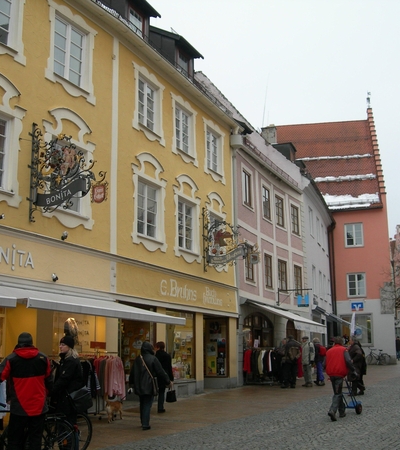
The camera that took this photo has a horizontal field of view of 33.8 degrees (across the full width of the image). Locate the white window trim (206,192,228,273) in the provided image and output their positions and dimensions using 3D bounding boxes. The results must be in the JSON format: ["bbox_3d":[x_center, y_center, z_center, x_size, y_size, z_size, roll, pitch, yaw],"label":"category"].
[{"bbox_3d":[0.625,0.256,23.004,0.180,2.680,1.720,-6,-13,25],"label":"white window trim"}]

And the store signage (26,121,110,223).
[{"bbox_3d":[-3.030,-1.372,15.125,2.200,2.420,0.350,-7,-14,27],"label":"store signage"}]

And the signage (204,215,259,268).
[{"bbox_3d":[1.017,0.410,21.598,1.920,2.100,0.250,-6,-13,25],"label":"signage"}]

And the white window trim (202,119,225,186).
[{"bbox_3d":[0.563,-2.626,23.522,0.180,2.040,1.820,-6,-13,25],"label":"white window trim"}]

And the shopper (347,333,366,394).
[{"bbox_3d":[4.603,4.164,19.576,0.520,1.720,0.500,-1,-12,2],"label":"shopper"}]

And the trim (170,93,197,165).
[{"bbox_3d":[-0.467,-3.092,21.414,0.180,2.040,1.820,-6,-13,25],"label":"trim"}]

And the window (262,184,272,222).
[{"bbox_3d":[2.972,-0.922,29.300,0.150,1.375,1.220,-5,-12,22],"label":"window"}]

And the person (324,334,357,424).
[{"bbox_3d":[2.927,3.232,13.819,0.620,1.730,0.550,-6,-14,23],"label":"person"}]

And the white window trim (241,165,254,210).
[{"bbox_3d":[1.932,-1.445,25.937,0.160,1.640,1.220,-6,-13,23],"label":"white window trim"}]

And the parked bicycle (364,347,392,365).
[{"bbox_3d":[10.429,7.733,38.608,1.600,1.060,0.550,-3,-12,10],"label":"parked bicycle"}]

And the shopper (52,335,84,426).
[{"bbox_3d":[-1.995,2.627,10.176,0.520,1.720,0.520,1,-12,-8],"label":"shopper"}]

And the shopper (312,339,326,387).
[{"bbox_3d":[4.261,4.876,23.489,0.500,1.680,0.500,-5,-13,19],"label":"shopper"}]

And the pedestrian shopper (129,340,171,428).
[{"bbox_3d":[-0.978,3.120,12.972,0.750,1.680,0.480,-4,-12,18],"label":"pedestrian shopper"}]

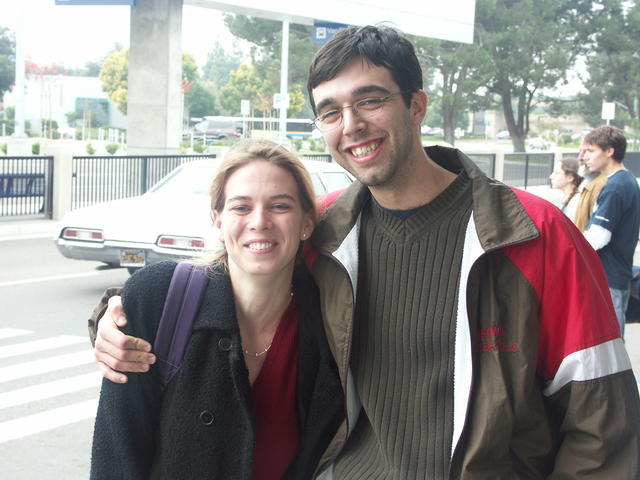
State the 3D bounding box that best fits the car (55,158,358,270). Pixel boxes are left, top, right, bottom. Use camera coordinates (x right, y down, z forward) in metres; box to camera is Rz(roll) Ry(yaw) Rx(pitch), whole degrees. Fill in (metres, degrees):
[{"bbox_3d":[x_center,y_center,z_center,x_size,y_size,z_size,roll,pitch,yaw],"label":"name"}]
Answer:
[{"bbox_3d":[-0.757,-0.288,16.723,2.000,1.410,5.350,3,5,26],"label":"car"}]

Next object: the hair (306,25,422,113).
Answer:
[{"bbox_3d":[0.070,-0.254,2.130,0.175,0.165,0.205,-13,4,21],"label":"hair"}]

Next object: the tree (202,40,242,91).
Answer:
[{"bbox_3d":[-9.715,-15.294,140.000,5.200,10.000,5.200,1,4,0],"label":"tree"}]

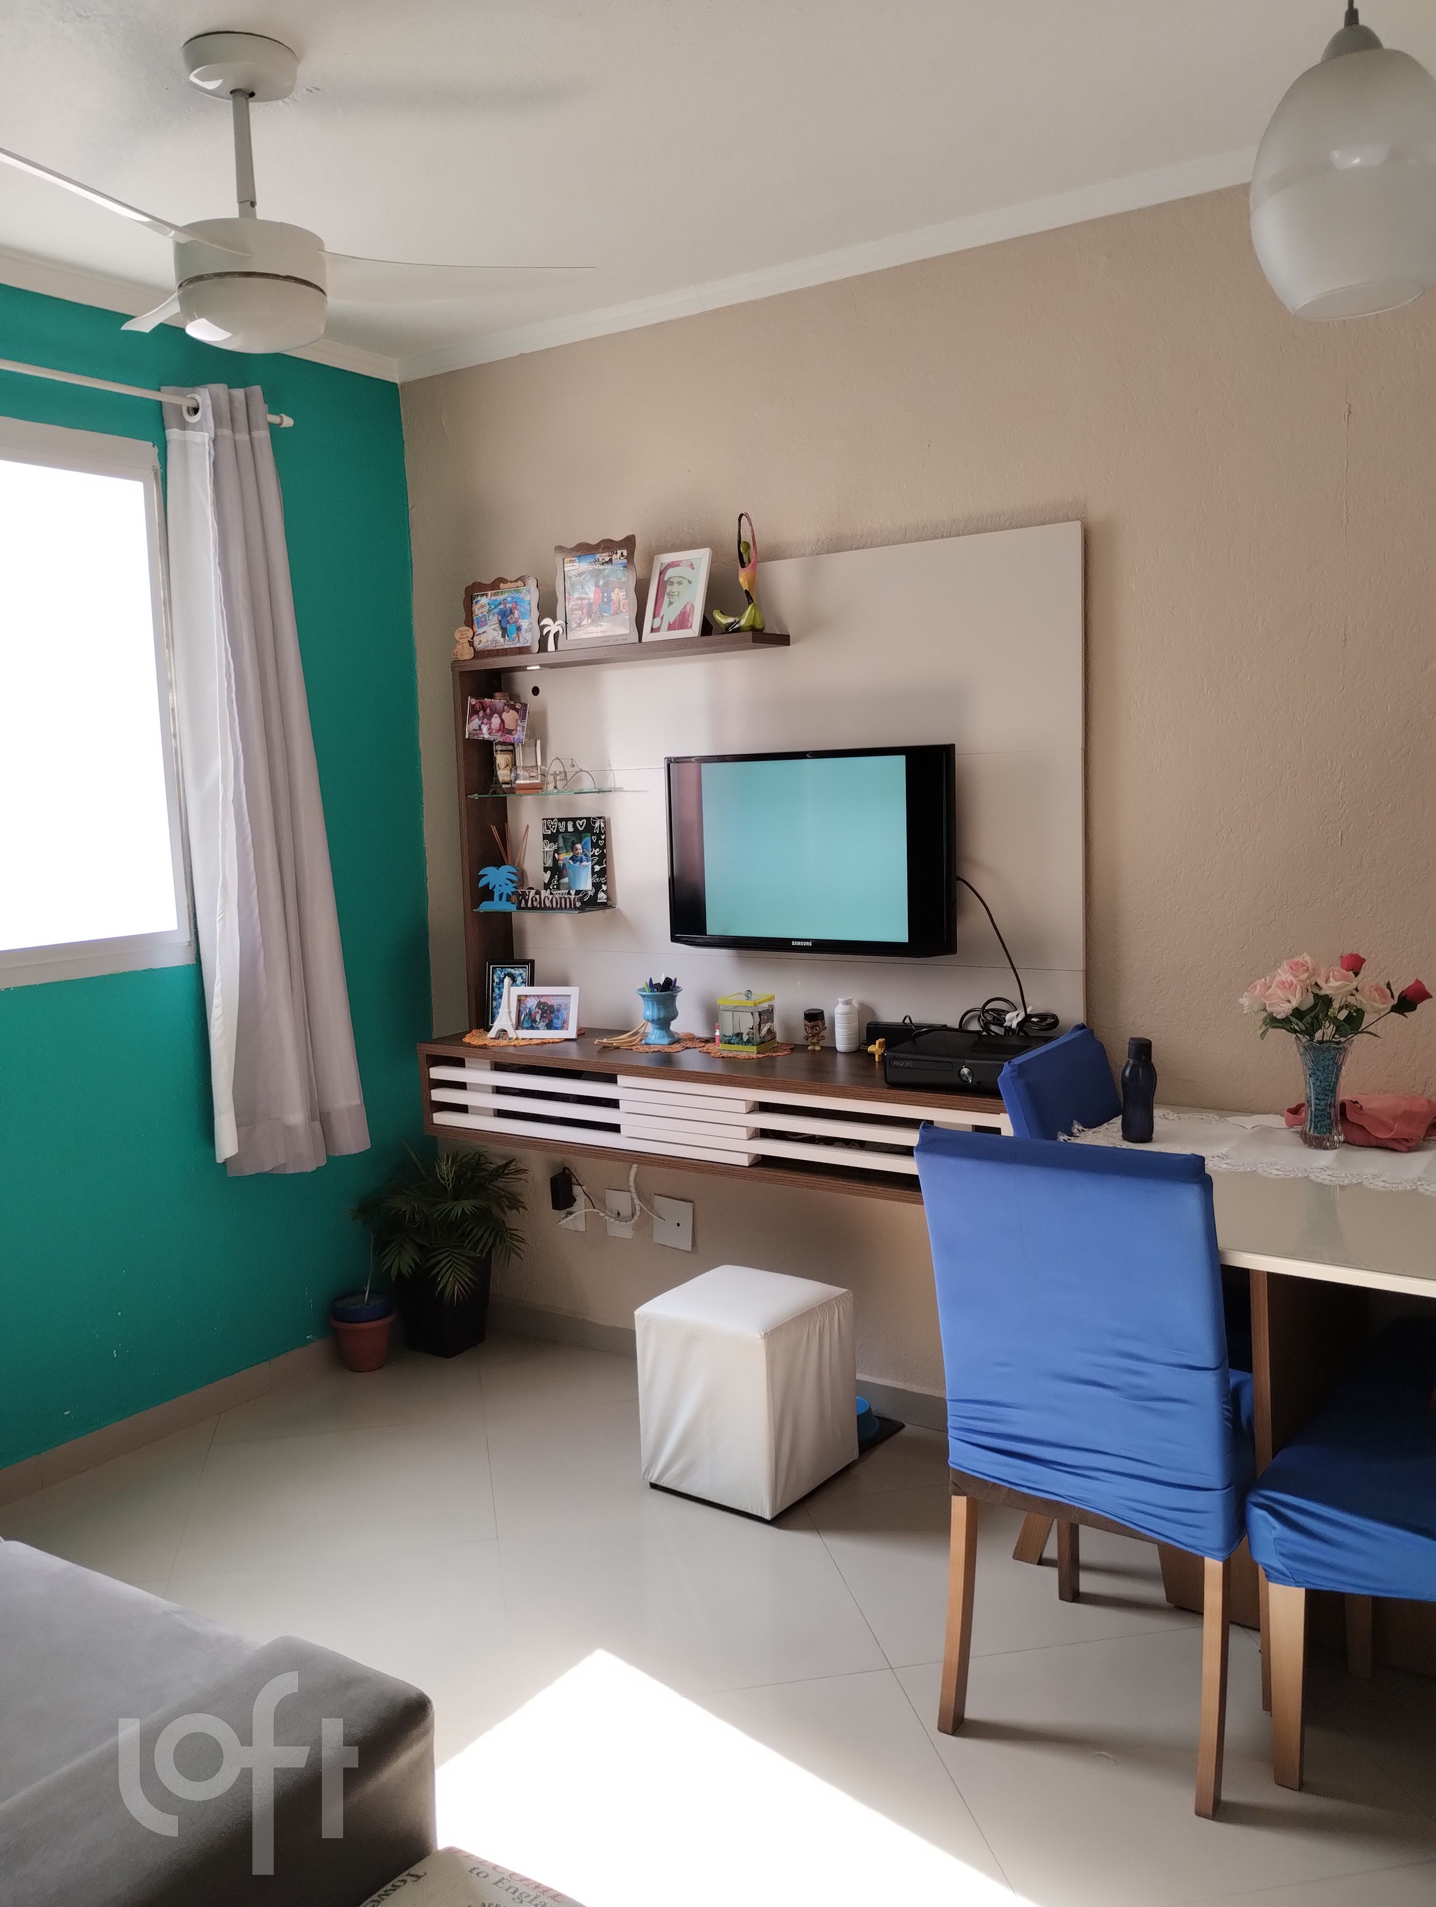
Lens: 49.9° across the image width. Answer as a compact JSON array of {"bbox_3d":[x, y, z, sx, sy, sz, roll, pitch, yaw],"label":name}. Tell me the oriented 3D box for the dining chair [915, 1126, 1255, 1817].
[{"bbox_3d":[0.610,0.702,2.356,0.425,0.936,0.565,3,8,34],"label":"dining chair"}]

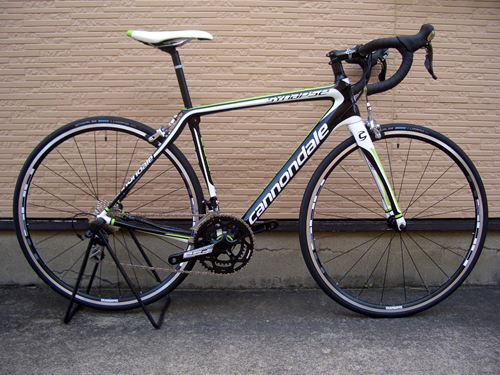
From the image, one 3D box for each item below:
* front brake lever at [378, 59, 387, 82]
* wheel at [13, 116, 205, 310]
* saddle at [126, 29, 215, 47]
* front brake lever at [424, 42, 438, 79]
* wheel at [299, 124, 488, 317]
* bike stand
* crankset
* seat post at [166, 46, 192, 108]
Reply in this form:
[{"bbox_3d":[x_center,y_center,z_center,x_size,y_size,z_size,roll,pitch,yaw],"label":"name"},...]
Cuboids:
[{"bbox_3d":[0.494,-0.424,1.870,0.034,0.100,0.020,0,6,-4],"label":"front brake lever"},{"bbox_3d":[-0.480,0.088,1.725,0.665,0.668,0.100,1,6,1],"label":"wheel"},{"bbox_3d":[-0.263,-0.491,1.658,0.283,0.060,0.140,1,6,1],"label":"saddle"},{"bbox_3d":[0.527,-0.369,1.475,0.034,0.105,0.020,0,6,-4],"label":"front brake lever"},{"bbox_3d":[0.489,0.113,1.715,0.665,0.668,0.085,0,6,-4],"label":"wheel"},{"bbox_3d":[-0.454,0.281,1.765,0.325,0.320,0.280,1,6,1],"label":"bike stand"},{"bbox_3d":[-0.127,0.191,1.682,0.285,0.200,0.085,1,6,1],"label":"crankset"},{"bbox_3d":[-0.232,-0.362,1.672,0.046,0.210,0.034,-12,6,2],"label":"seat post"}]

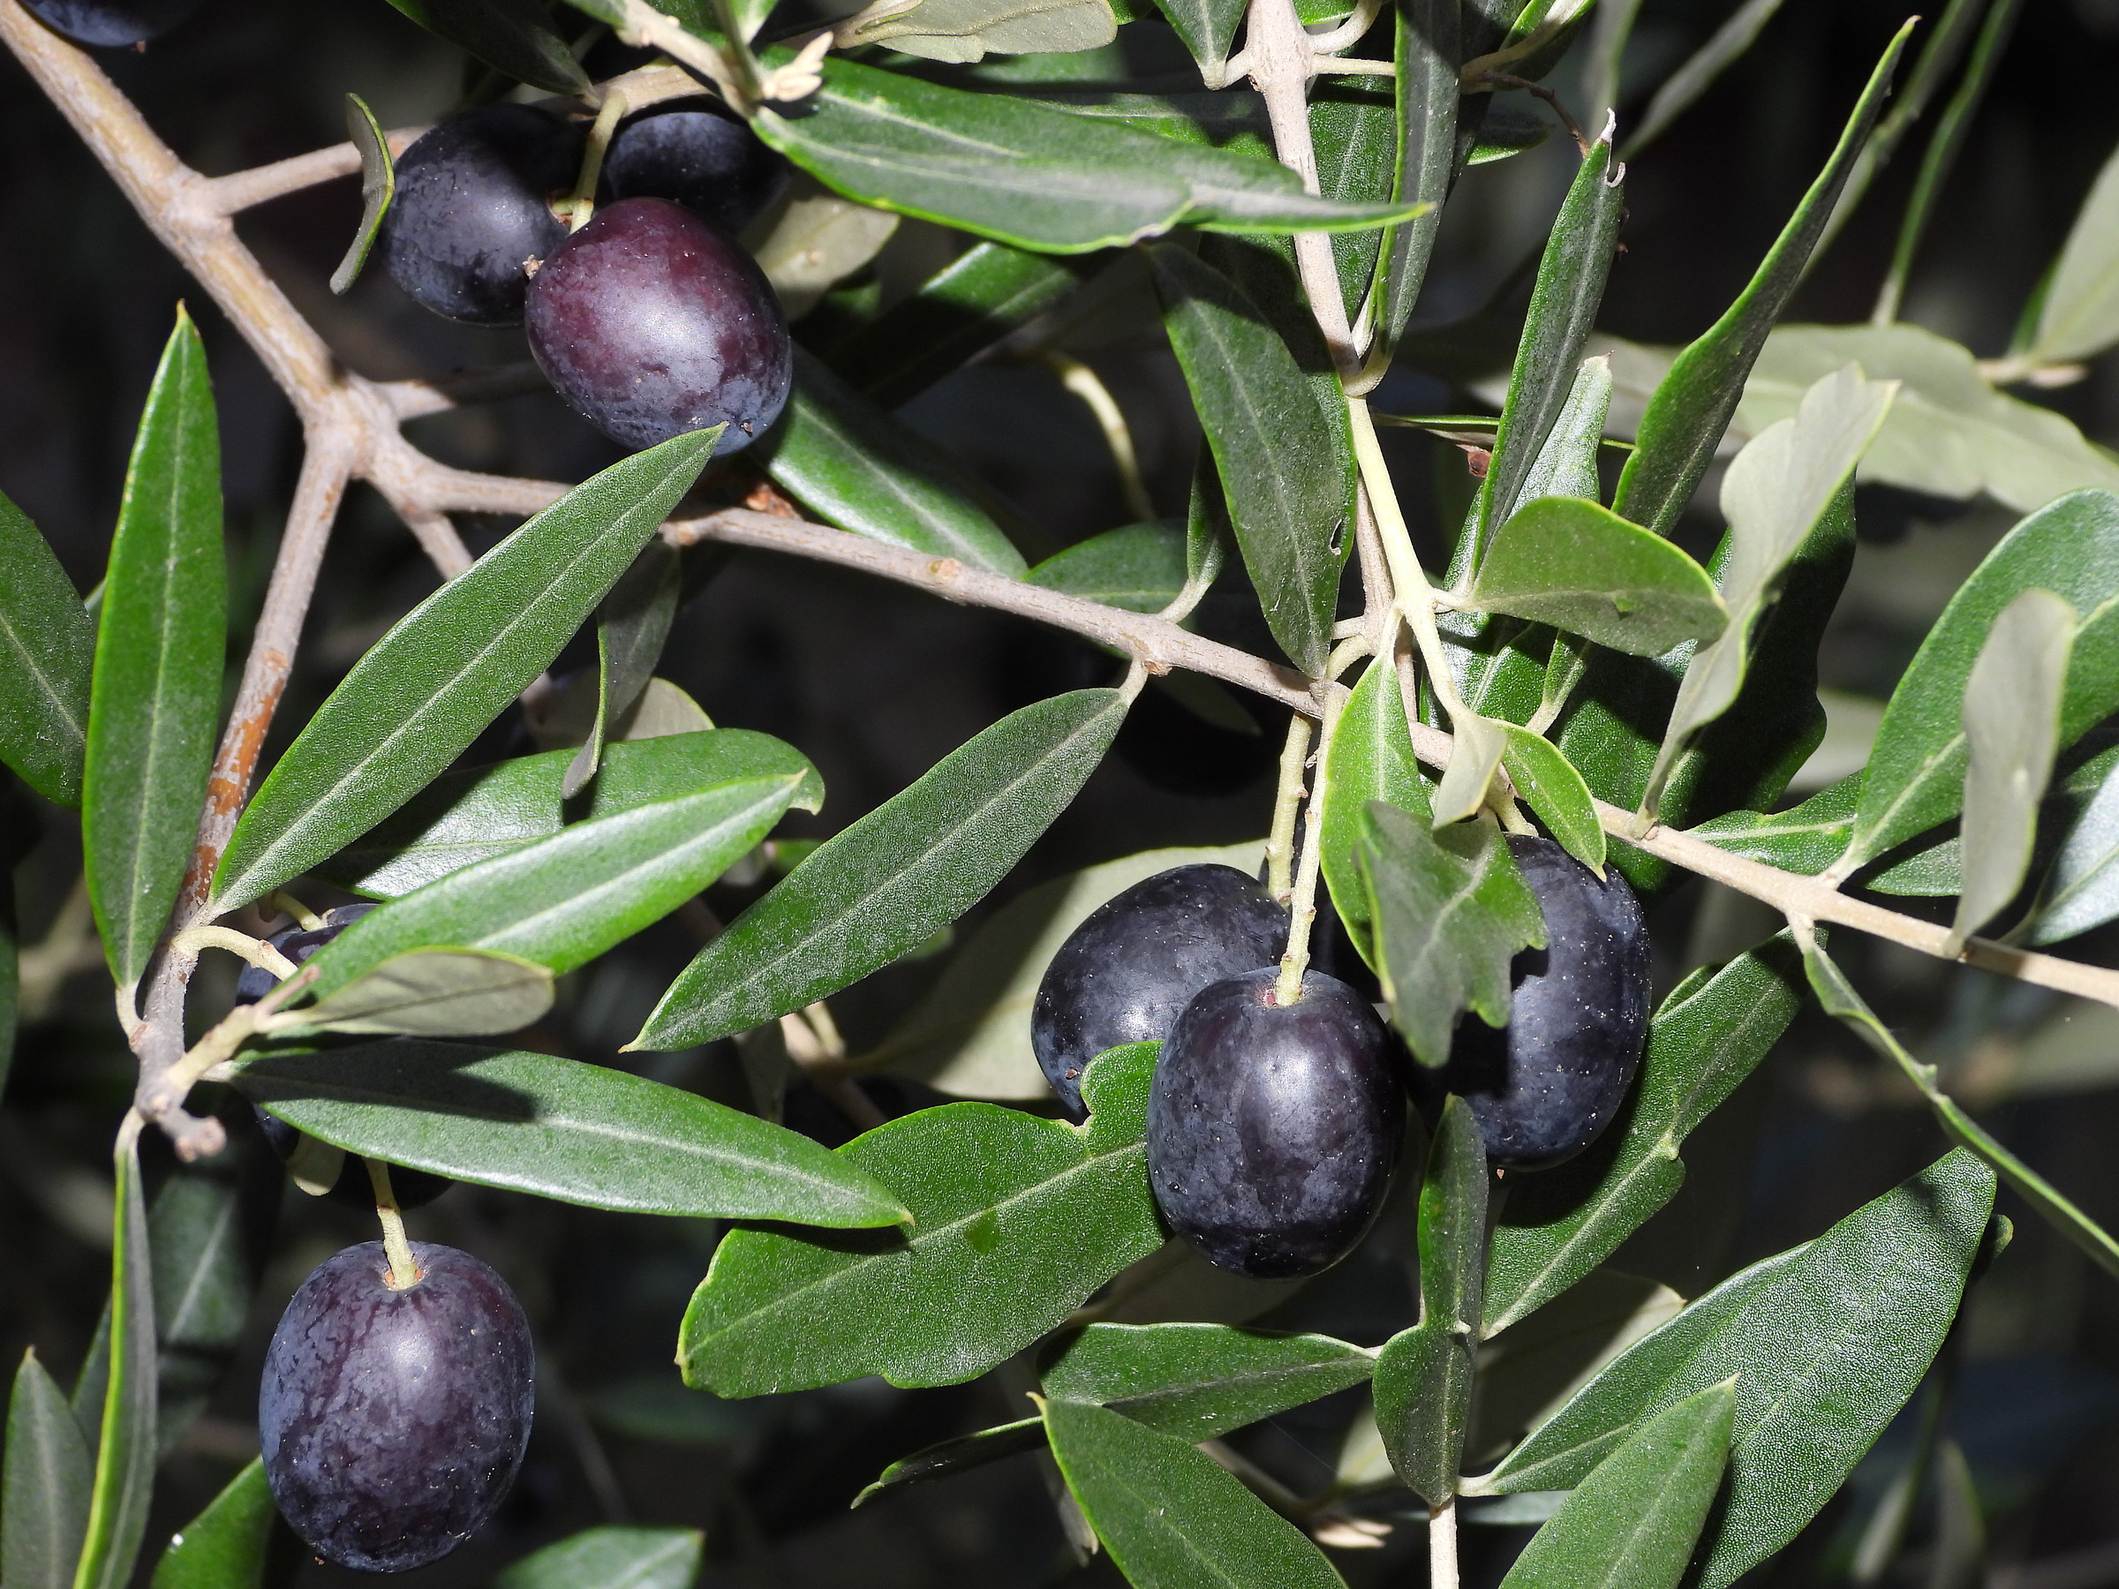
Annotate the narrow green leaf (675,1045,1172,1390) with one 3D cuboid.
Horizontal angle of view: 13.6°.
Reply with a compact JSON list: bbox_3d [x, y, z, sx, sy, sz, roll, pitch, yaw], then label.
[{"bbox_3d":[-0.006,0.032,0.656,0.049,0.019,0.007,-25,-13,-9],"label":"narrow green leaf"}]

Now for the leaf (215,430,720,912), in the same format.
[{"bbox_3d":[-0.043,-0.009,0.641,0.011,0.052,0.003,50,15,12],"label":"leaf"}]

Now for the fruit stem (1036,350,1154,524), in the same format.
[{"bbox_3d":[0.003,-0.026,0.660,0.004,0.016,0.003,-31,0,0],"label":"fruit stem"}]

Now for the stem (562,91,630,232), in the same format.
[{"bbox_3d":[-0.032,-0.044,0.617,0.003,0.011,0.002,18,0,0],"label":"stem"}]

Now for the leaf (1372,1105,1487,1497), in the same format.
[{"bbox_3d":[0.027,0.036,0.637,0.008,0.030,0.004,-1,-12,16],"label":"leaf"}]

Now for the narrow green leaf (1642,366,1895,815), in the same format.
[{"bbox_3d":[0.051,-0.014,0.641,0.009,0.040,0.004,37,29,19],"label":"narrow green leaf"}]

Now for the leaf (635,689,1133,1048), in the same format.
[{"bbox_3d":[-0.013,0.006,0.652,0.047,0.011,0.006,-36,-14,-12],"label":"leaf"}]

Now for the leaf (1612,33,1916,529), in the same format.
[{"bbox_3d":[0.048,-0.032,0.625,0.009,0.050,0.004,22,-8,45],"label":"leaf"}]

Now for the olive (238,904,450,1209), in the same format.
[{"bbox_3d":[-0.049,0.019,0.630,0.018,0.022,0.018,-23,21,0],"label":"olive"}]

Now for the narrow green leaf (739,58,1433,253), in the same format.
[{"bbox_3d":[0.002,-0.046,0.642,0.051,0.007,0.012,9,53,14],"label":"narrow green leaf"}]

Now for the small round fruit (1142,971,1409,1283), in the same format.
[{"bbox_3d":[0.016,0.024,0.650,0.019,0.024,0.019,2,27,0],"label":"small round fruit"}]

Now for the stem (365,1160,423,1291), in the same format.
[{"bbox_3d":[-0.049,0.030,0.640,0.002,0.011,0.002,-16,0,0],"label":"stem"}]

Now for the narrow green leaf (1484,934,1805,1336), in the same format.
[{"bbox_3d":[0.043,0.025,0.677,0.012,0.039,0.006,38,-6,11],"label":"narrow green leaf"}]

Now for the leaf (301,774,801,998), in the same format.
[{"bbox_3d":[-0.037,0.007,0.642,0.041,0.010,0.006,-24,-26,11],"label":"leaf"}]

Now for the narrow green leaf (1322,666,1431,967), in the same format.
[{"bbox_3d":[0.022,0.001,0.612,0.007,0.023,0.003,2,-12,0],"label":"narrow green leaf"}]

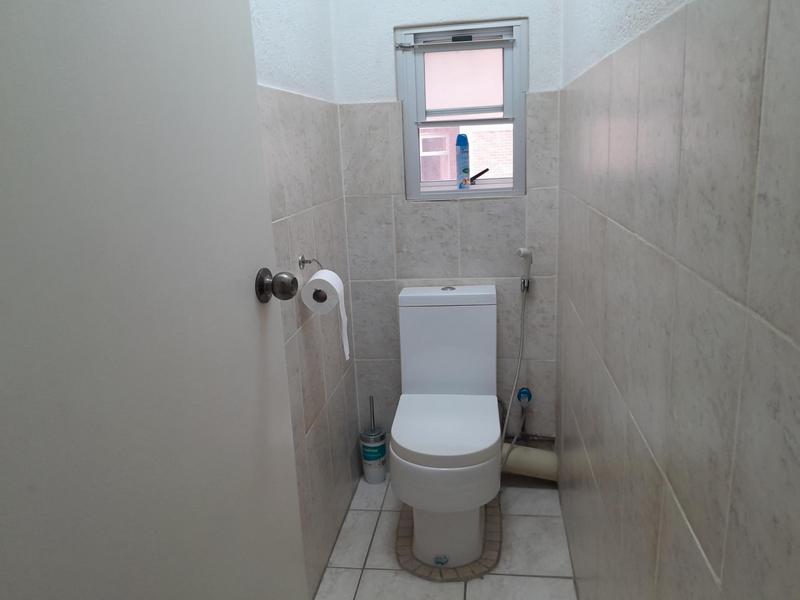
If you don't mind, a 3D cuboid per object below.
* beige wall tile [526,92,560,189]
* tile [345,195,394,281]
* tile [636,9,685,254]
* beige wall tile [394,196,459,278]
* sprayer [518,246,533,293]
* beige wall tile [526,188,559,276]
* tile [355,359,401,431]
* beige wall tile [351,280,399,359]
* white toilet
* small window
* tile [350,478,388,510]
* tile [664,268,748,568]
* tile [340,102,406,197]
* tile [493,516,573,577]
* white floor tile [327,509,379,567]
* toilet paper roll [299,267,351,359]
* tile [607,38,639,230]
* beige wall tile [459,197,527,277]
[{"bbox_3d":[0.516,-0.571,2.161,0.116,0.339,0.010,-1,15,8],"label":"beige wall tile"},{"bbox_3d":[-0.113,-0.242,2.359,0.189,0.332,0.010,-1,14,8],"label":"tile"},{"bbox_3d":[0.401,-0.249,0.928,0.010,0.339,0.242,-1,15,8],"label":"tile"},{"bbox_3d":[0.104,-0.243,2.308,0.250,0.328,0.010,-1,15,8],"label":"beige wall tile"},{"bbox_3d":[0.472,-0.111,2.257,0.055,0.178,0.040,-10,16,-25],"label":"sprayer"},{"bbox_3d":[0.532,-0.248,2.244,0.116,0.328,0.010,-1,15,8],"label":"beige wall tile"},{"bbox_3d":[-0.082,0.406,2.506,0.194,0.334,0.010,-1,15,8],"label":"tile"},{"bbox_3d":[-0.096,0.082,2.442,0.189,0.332,0.010,-1,14,8],"label":"beige wall tile"},{"bbox_3d":[0.174,0.432,2.145,0.360,0.840,0.605,-1,14,8],"label":"white toilet"},{"bbox_3d":[0.231,-0.686,2.209,0.468,0.607,0.070,-1,14,8],"label":"small window"},{"bbox_3d":[-0.119,0.800,2.485,0.113,0.010,0.253,-1,14,8],"label":"tile"},{"bbox_3d":[0.382,0.140,0.760,0.010,0.328,0.235,-1,15,8],"label":"tile"},{"bbox_3d":[-0.104,-0.569,2.272,0.241,0.335,0.010,-1,14,8],"label":"tile"},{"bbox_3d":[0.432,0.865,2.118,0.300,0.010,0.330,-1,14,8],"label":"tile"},{"bbox_3d":[-0.159,0.864,2.180,0.123,0.010,0.329,-1,15,8],"label":"white floor tile"},{"bbox_3d":[-0.213,0.051,1.754,0.115,0.260,0.100,-1,15,8],"label":"toilet paper roll"},{"bbox_3d":[0.442,-0.317,1.178,0.010,0.335,0.247,-1,14,8],"label":"tile"},{"bbox_3d":[0.351,-0.246,2.271,0.250,0.328,0.010,-1,15,8],"label":"beige wall tile"}]

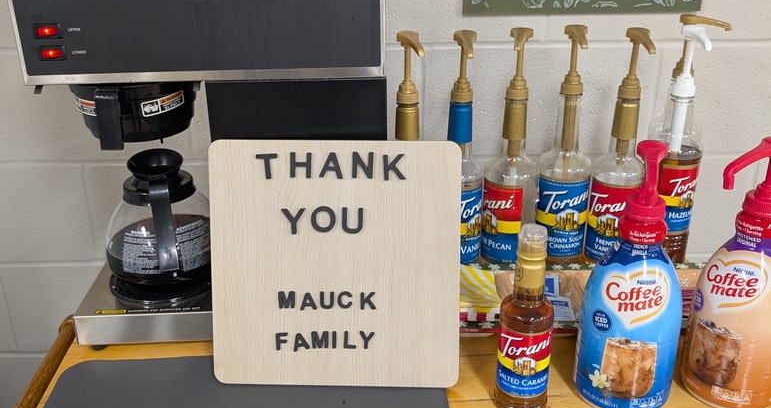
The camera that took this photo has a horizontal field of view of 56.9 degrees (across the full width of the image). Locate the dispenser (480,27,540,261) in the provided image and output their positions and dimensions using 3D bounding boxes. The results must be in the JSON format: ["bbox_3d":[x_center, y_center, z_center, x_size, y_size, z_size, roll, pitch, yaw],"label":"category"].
[{"bbox_3d":[0.180,-0.049,1.015,0.077,0.391,0.092,4,23,12],"label":"dispenser"}]

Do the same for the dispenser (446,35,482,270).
[{"bbox_3d":[0.109,-0.054,1.034,0.077,0.387,0.092,-2,22,-4],"label":"dispenser"}]

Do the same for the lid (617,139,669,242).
[{"bbox_3d":[0.276,-0.009,0.745,0.052,0.103,0.090,5,23,13],"label":"lid"}]

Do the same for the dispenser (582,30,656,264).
[{"bbox_3d":[0.344,-0.056,1.034,0.077,0.387,0.092,-4,22,-7],"label":"dispenser"}]

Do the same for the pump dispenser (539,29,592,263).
[{"bbox_3d":[0.270,-0.059,1.038,0.077,0.392,0.092,-1,22,-1],"label":"pump dispenser"}]

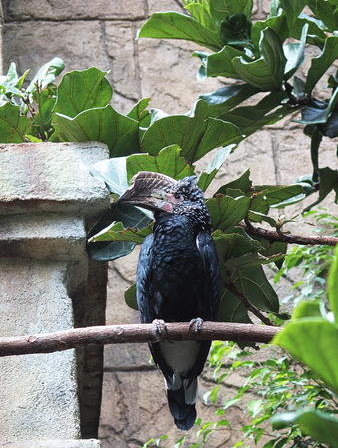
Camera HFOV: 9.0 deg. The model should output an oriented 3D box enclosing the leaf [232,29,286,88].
[{"bbox_3d":[0.211,-0.386,5.000,0.126,0.144,0.110,0,-7,0],"label":"leaf"}]

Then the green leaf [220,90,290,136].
[{"bbox_3d":[0.201,-0.258,5.050,0.180,0.070,0.090,-28,-11,0],"label":"green leaf"}]

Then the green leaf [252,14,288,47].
[{"bbox_3d":[0.239,-0.455,5.050,0.085,0.069,0.070,0,-10,0],"label":"green leaf"}]

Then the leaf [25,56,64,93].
[{"bbox_3d":[-0.293,-0.353,5.100,0.052,0.109,0.070,40,-5,4],"label":"leaf"}]

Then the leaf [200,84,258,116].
[{"bbox_3d":[0.146,-0.296,5.100,0.147,0.062,0.120,-15,-7,-2],"label":"leaf"}]

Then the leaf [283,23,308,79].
[{"bbox_3d":[0.301,-0.410,5.100,0.048,0.138,0.080,20,-7,2],"label":"leaf"}]

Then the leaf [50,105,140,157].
[{"bbox_3d":[-0.173,-0.220,5.050,0.207,0.132,0.120,0,-7,0],"label":"leaf"}]

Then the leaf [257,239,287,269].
[{"bbox_3d":[0.241,0.072,5.050,0.071,0.061,0.060,0,-10,0],"label":"leaf"}]

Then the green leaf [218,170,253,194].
[{"bbox_3d":[0.153,-0.097,5.000,0.088,0.061,0.080,0,-7,0],"label":"green leaf"}]

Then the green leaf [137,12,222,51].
[{"bbox_3d":[0.025,-0.458,5.100,0.204,0.077,0.110,0,-10,0],"label":"green leaf"}]

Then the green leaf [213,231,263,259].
[{"bbox_3d":[0.158,0.052,4.950,0.120,0.069,0.100,0,-7,0],"label":"green leaf"}]

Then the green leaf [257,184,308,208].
[{"bbox_3d":[0.267,-0.067,5.050,0.127,0.052,0.100,0,-7,0],"label":"green leaf"}]

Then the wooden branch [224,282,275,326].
[{"bbox_3d":[0.188,0.185,5.000,0.145,0.030,0.030,41,-13,0],"label":"wooden branch"}]

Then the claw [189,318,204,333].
[{"bbox_3d":[0.061,0.226,4.780,0.036,0.029,0.040,0,-10,0],"label":"claw"}]

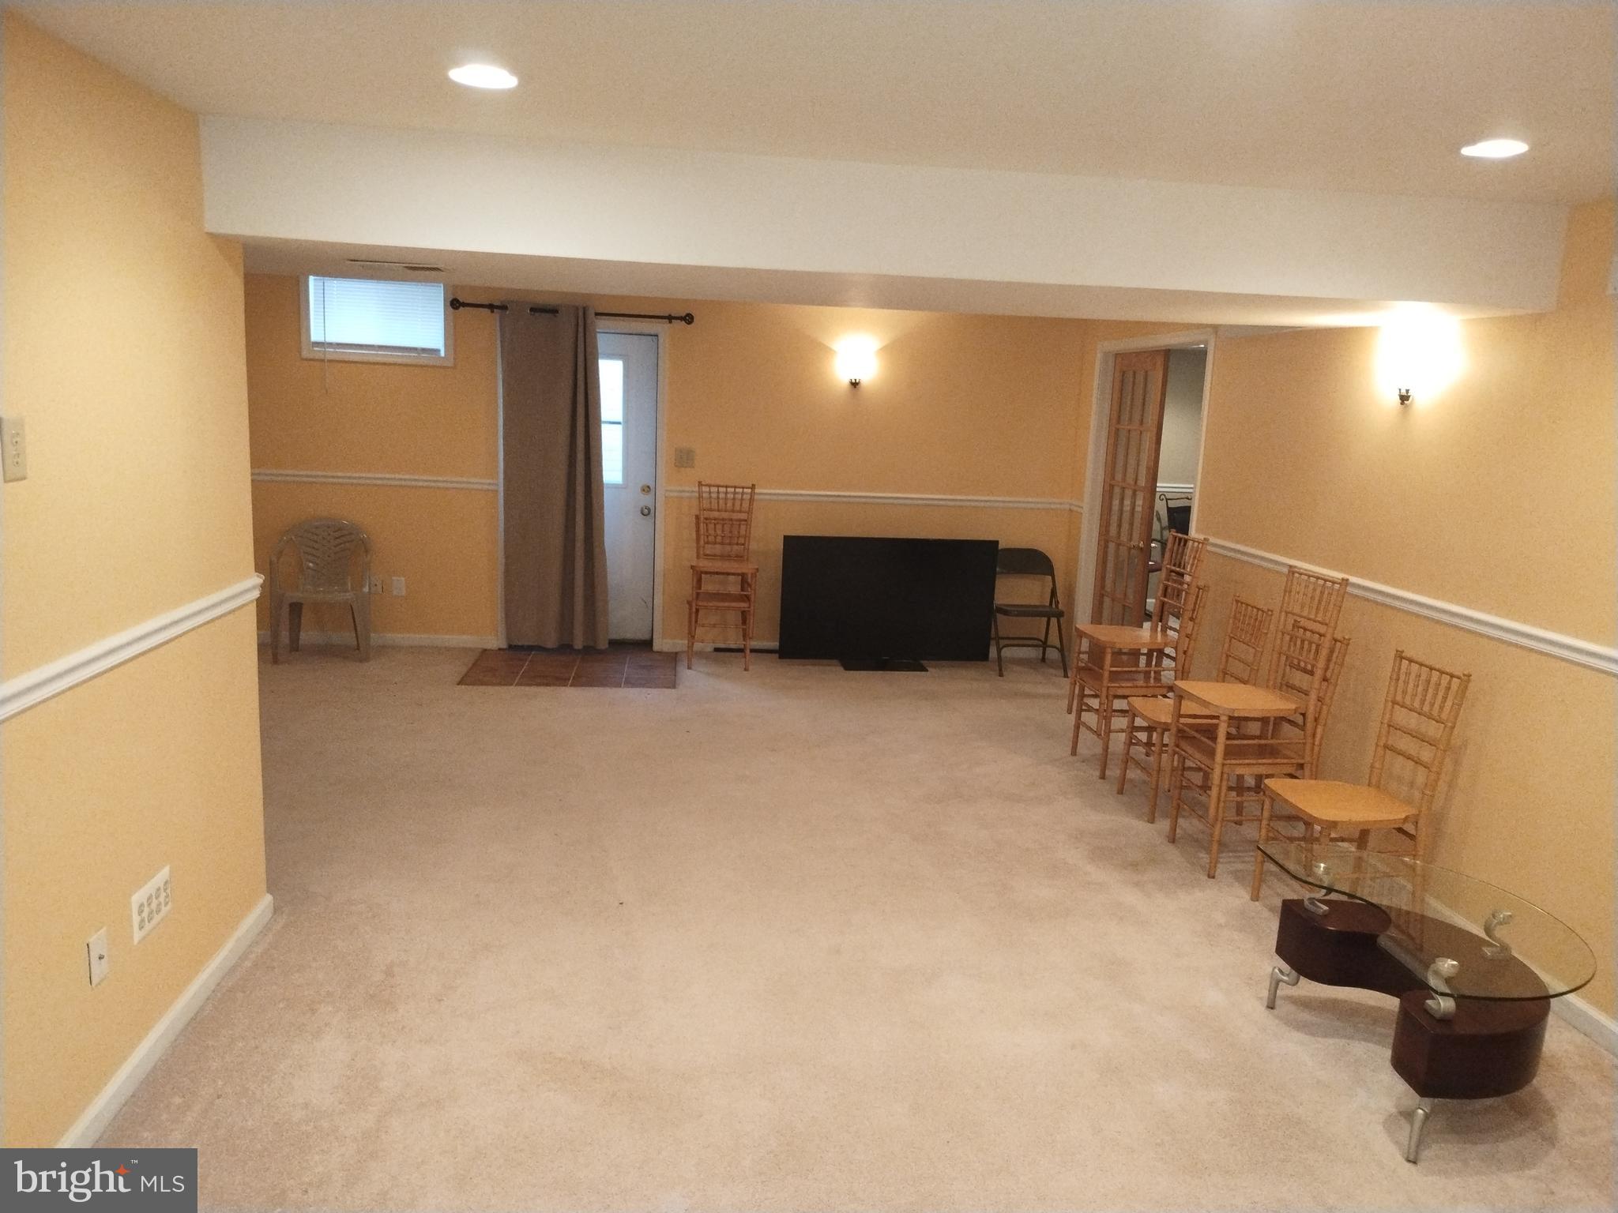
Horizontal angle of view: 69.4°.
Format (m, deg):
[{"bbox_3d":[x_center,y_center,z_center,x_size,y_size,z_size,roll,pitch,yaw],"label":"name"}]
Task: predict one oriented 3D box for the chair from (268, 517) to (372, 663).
[{"bbox_3d":[-2.960,-0.100,7.148,0.570,0.830,0.540,-1,11,-18],"label":"chair"}]

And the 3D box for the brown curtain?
[{"bbox_3d":[-1.613,-0.791,7.413,0.690,2.160,0.120,1,10,-7],"label":"brown curtain"}]

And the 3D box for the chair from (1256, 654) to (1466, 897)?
[{"bbox_3d":[1.801,0.637,3.873,0.440,0.925,0.410,2,10,-5],"label":"chair"}]

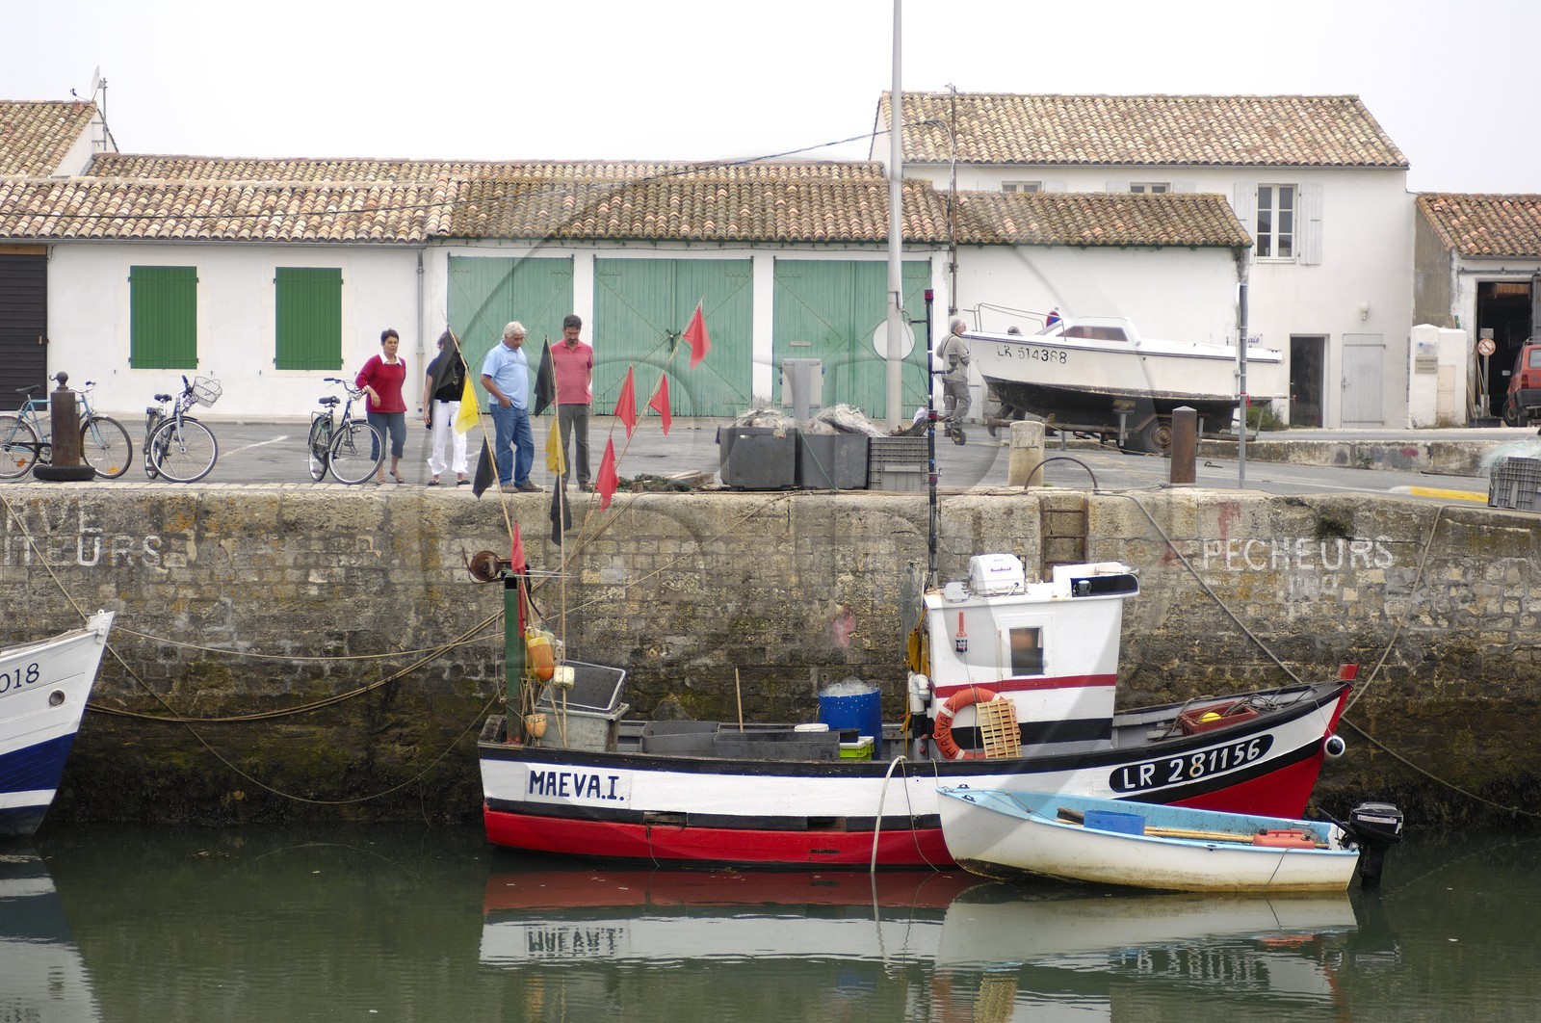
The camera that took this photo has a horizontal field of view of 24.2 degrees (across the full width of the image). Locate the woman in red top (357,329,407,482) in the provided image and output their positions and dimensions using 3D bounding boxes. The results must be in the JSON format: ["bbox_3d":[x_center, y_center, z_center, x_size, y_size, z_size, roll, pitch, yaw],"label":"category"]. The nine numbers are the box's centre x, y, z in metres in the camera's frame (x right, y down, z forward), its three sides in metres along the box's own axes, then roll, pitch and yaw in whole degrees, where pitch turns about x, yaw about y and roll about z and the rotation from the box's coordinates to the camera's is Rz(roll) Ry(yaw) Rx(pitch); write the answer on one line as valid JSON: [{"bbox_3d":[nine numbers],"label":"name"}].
[{"bbox_3d":[-3.979,-1.080,36.800,0.530,1.600,0.340,-1,3,-22],"label":"woman in red top"}]

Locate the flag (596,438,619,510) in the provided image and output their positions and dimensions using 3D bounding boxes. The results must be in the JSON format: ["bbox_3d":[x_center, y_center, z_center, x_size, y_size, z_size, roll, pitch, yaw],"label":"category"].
[{"bbox_3d":[-1.557,-0.358,34.400,0.220,0.670,0.150,1,3,0],"label":"flag"}]

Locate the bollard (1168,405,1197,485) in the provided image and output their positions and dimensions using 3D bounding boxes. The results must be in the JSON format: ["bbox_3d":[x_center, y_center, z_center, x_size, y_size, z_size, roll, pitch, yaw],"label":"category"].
[{"bbox_3d":[4.300,-0.685,37.500,0.270,0.820,0.270,1,3,0],"label":"bollard"}]

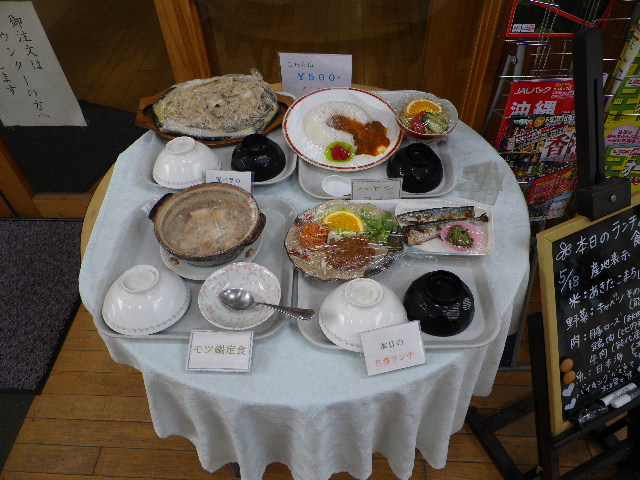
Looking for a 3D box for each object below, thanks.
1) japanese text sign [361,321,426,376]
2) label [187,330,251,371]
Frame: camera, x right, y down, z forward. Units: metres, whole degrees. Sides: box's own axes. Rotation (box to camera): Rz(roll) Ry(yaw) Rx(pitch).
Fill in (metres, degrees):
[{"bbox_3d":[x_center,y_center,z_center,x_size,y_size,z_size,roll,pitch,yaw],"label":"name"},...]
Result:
[{"bbox_3d":[0.113,0.165,0.789,0.093,0.068,0.005,-11,6,-7],"label":"japanese text sign"},{"bbox_3d":[-0.156,0.175,0.815,0.100,0.005,0.063,1,67,4],"label":"label"}]

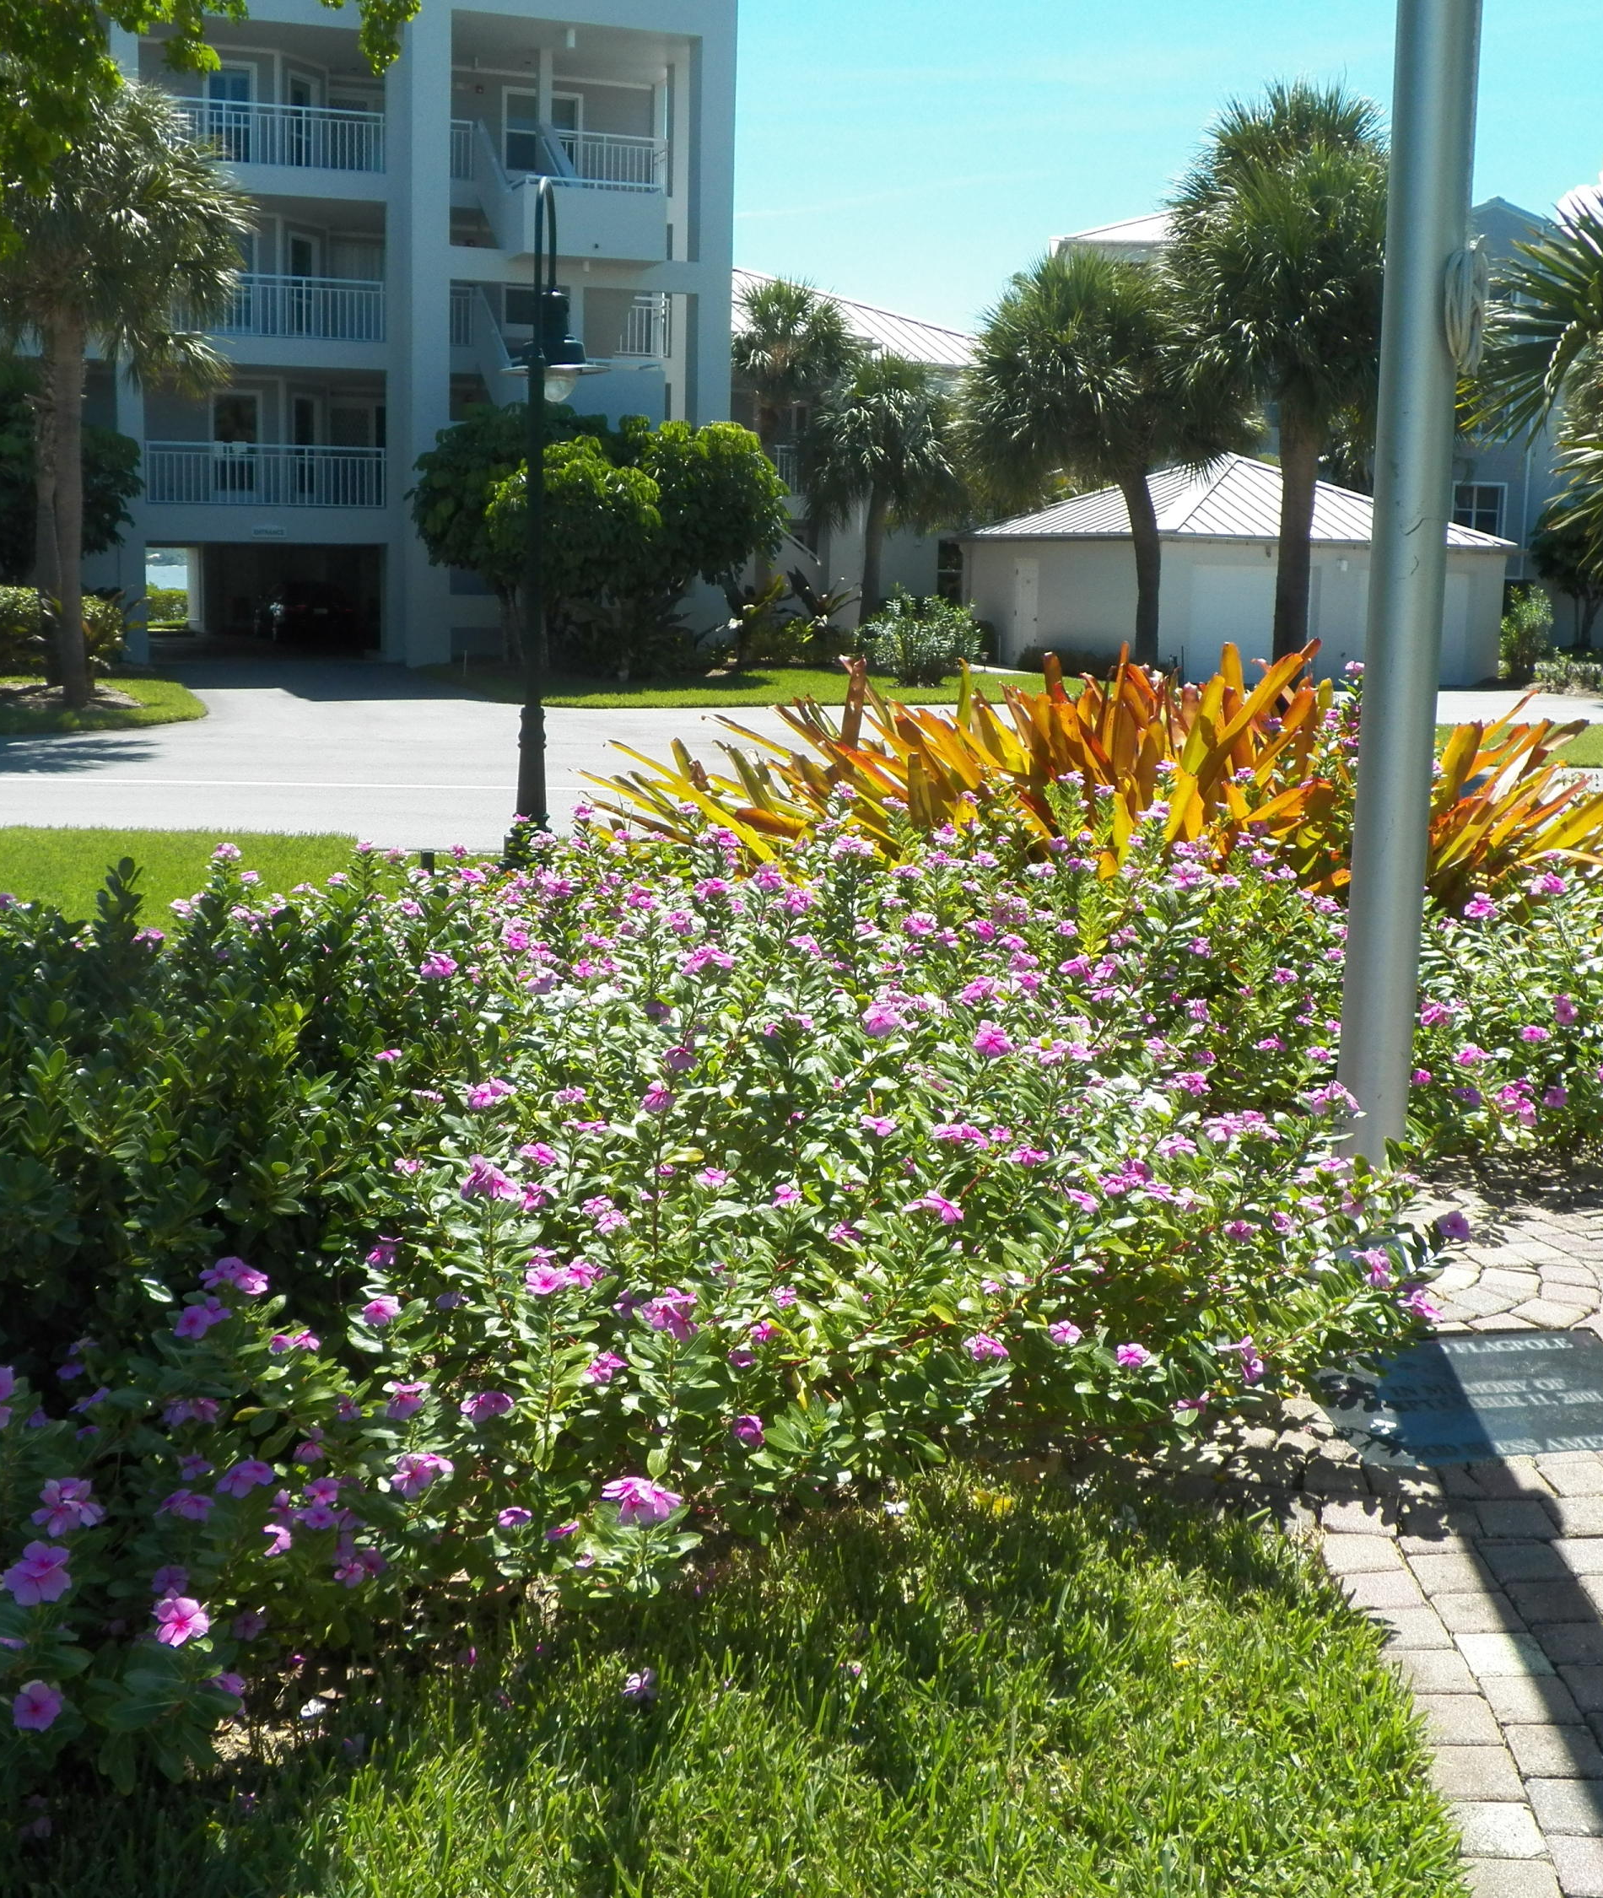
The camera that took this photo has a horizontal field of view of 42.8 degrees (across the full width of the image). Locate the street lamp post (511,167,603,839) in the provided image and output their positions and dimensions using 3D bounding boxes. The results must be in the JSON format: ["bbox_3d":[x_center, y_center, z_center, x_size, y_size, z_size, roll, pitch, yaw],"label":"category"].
[{"bbox_3d":[-1.517,-2.685,12.731,0.620,4.050,0.850,3,10,8],"label":"street lamp post"}]

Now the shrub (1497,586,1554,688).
[{"bbox_3d":[12.870,-5.581,36.545,1.050,1.800,1.050,5,11,19],"label":"shrub"}]

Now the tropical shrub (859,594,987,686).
[{"bbox_3d":[1.910,-4.938,32.636,1.900,1.500,1.700,1,10,0],"label":"tropical shrub"}]

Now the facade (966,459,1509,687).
[{"bbox_3d":[8.025,-7.078,38.120,8.000,4.050,6.900,-4,11,-25],"label":"facade"}]

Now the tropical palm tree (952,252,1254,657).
[{"bbox_3d":[4.756,-7.538,32.154,4.200,6.900,4.100,3,10,8],"label":"tropical palm tree"}]

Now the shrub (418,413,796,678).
[{"bbox_3d":[-3.145,-6.417,32.386,5.400,4.300,4.000,1,10,0],"label":"shrub"}]

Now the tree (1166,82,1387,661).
[{"bbox_3d":[7.097,-8.256,30.490,3.600,9.000,3.600,3,11,12],"label":"tree"}]

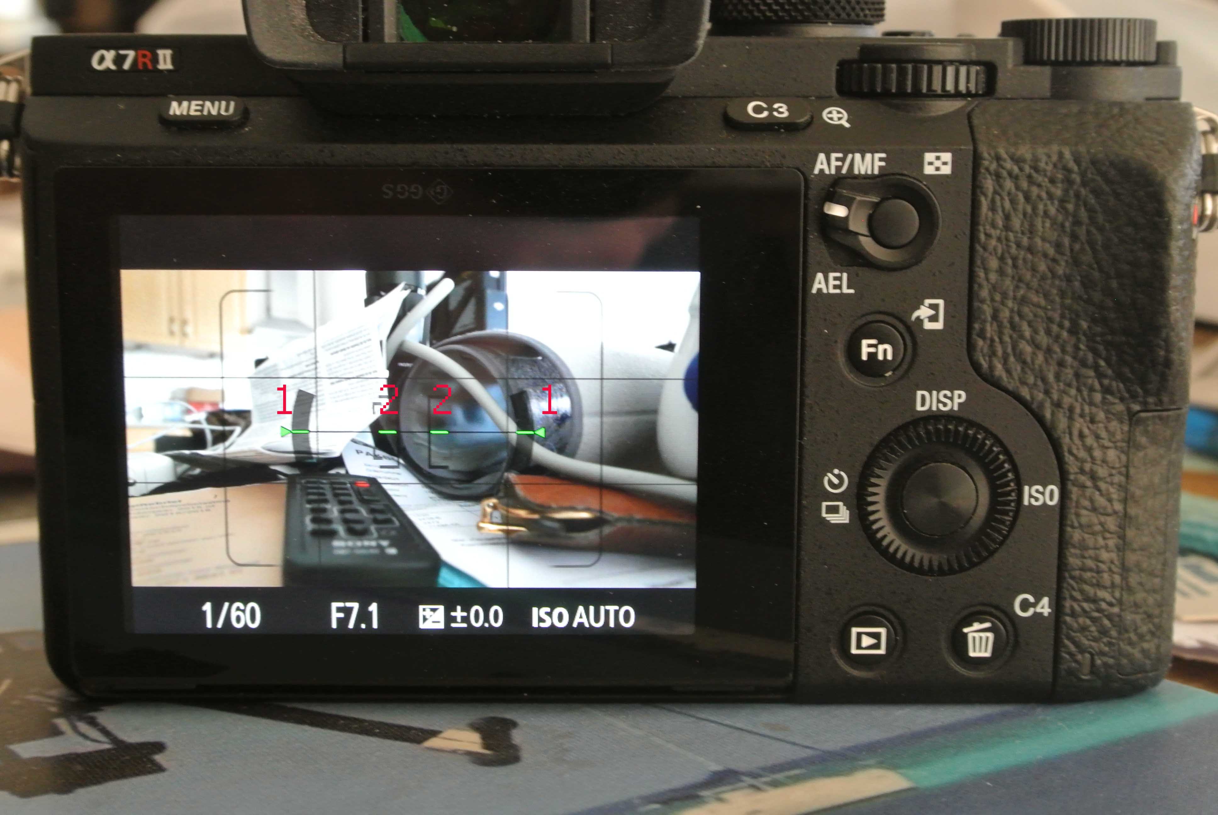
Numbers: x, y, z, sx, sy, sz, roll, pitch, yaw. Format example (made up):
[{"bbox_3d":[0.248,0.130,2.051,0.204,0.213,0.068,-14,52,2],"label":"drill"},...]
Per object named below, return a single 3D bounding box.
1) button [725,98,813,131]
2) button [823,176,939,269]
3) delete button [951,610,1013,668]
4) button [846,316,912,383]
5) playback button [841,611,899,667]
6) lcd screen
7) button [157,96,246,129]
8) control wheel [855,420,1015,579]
[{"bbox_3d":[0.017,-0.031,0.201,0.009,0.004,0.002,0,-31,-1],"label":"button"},{"bbox_3d":[0.028,-0.019,0.199,0.012,0.009,0.004,0,9,-1],"label":"button"},{"bbox_3d":[0.041,0.025,0.207,0.006,0.006,0.002,0,9,-1],"label":"delete button"},{"bbox_3d":[0.028,-0.006,0.198,0.007,0.007,0.002,0,7,0],"label":"button"},{"bbox_3d":[0.029,0.025,0.207,0.006,0.006,0.002,0,9,-1],"label":"playback button"},{"bbox_3d":[-0.021,0.002,0.204,0.061,0.046,0.003,0,9,-1],"label":"lcd screen"},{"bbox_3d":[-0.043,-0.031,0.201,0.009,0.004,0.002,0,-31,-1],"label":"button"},{"bbox_3d":[0.035,0.009,0.204,0.017,0.017,0.003,0,9,-1],"label":"control wheel"}]

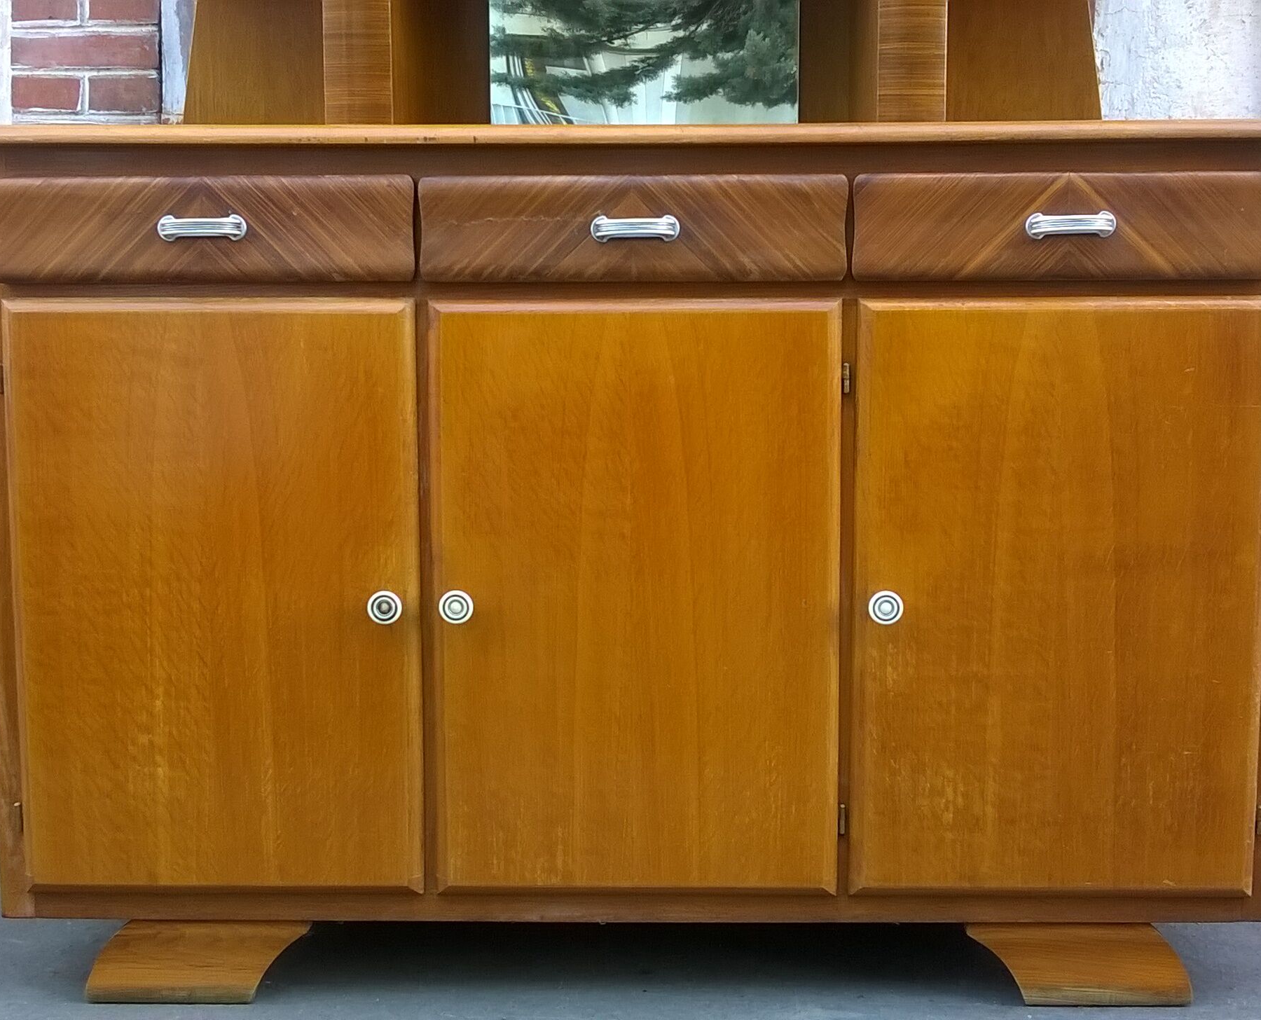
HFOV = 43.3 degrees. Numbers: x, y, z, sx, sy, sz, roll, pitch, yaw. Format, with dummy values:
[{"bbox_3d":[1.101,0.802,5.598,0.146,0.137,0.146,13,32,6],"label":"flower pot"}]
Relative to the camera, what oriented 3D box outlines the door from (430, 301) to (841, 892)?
[{"bbox_3d":[0.007,0.106,1.824,0.466,0.690,0.024,0,6,1],"label":"door"}]

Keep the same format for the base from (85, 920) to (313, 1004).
[{"bbox_3d":[-0.513,0.529,1.920,0.273,0.099,0.090,0,6,1],"label":"base"}]

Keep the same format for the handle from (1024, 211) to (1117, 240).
[{"bbox_3d":[0.488,-0.315,1.752,0.102,0.030,0.024,0,6,1],"label":"handle"}]

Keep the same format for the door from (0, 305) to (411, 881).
[{"bbox_3d":[-0.475,0.107,1.832,0.468,0.690,0.024,0,6,1],"label":"door"}]

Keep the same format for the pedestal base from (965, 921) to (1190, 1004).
[{"bbox_3d":[0.530,0.529,1.903,0.267,0.099,0.090,0,6,1],"label":"pedestal base"}]

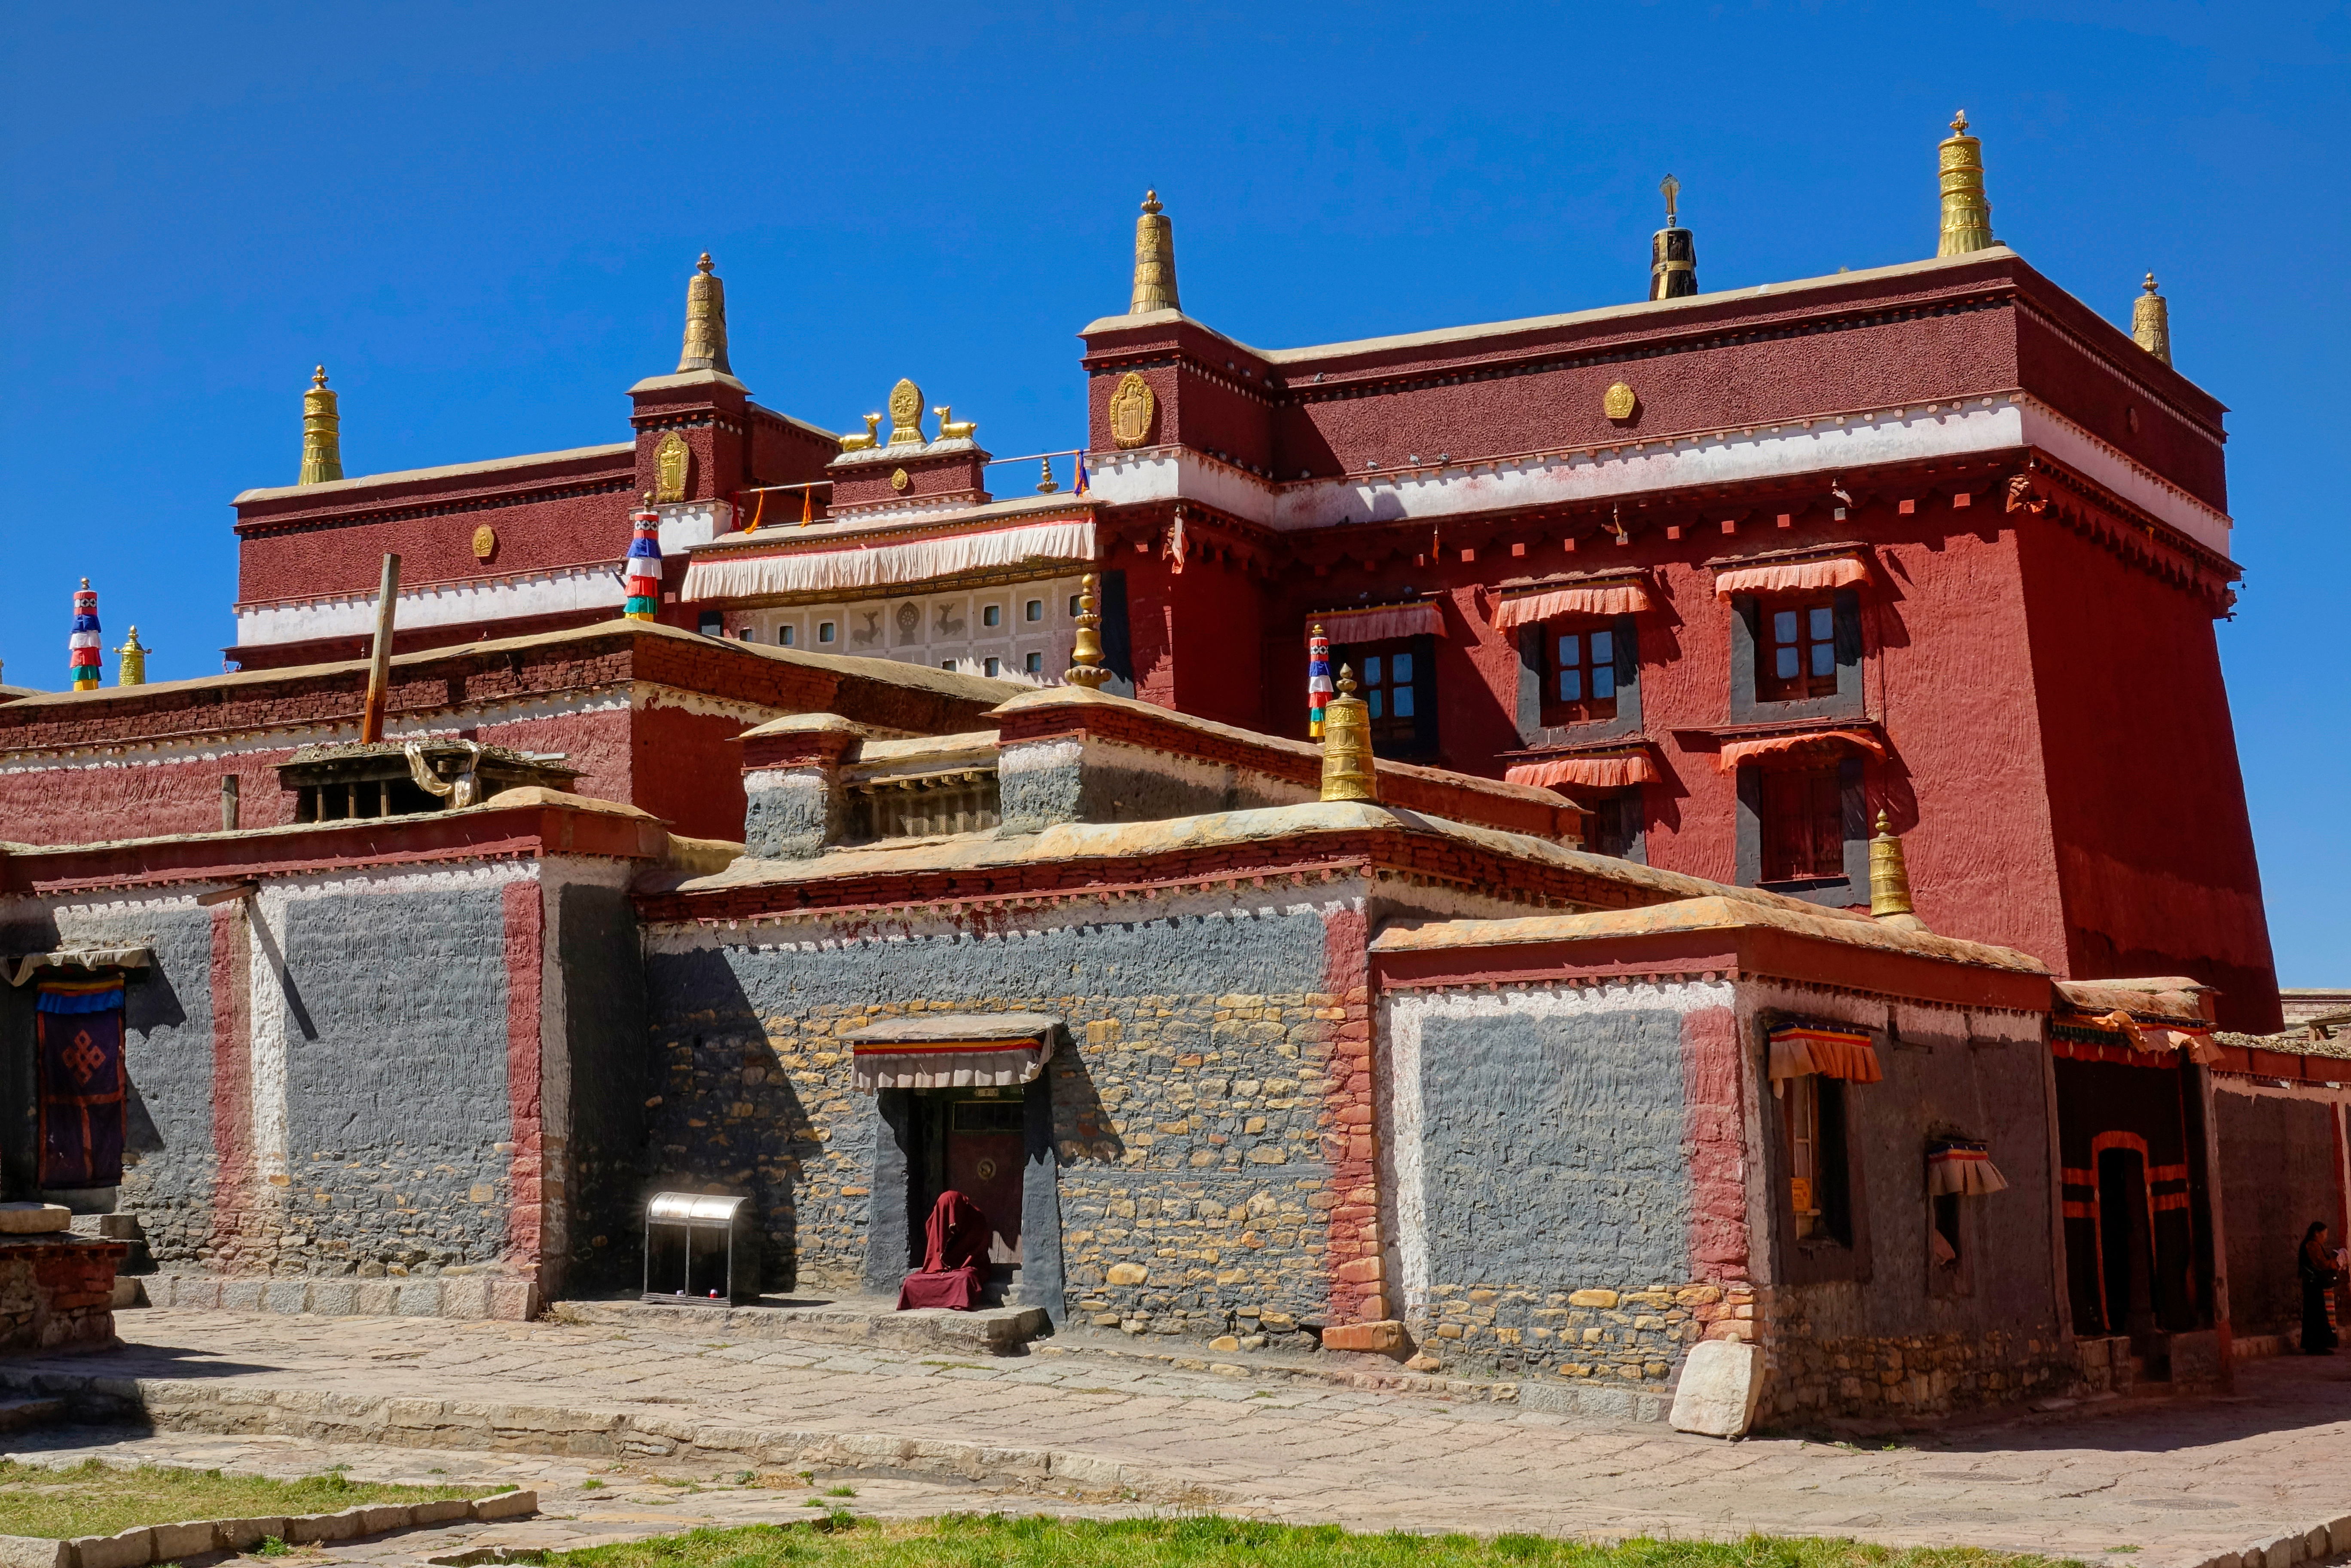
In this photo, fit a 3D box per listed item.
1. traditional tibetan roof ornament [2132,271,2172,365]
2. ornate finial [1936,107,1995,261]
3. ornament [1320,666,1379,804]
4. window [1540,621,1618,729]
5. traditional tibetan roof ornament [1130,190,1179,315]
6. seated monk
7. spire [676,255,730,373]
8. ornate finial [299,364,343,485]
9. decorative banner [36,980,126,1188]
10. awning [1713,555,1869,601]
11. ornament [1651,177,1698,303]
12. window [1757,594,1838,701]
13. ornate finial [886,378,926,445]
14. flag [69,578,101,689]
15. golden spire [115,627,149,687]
[{"bbox_3d":[19.548,-9.124,70.608,0.800,2.150,0.800,-4,-8,31],"label":"traditional tibetan roof ornament"},{"bbox_3d":[12.580,-9.528,56.156,0.830,2.497,0.830,-4,-8,31],"label":"ornate finial"},{"bbox_3d":[1.524,-0.435,30.800,0.500,1.231,0.500,0,-7,0],"label":"ornament"},{"bbox_3d":[6.670,-1.894,58.210,1.410,1.800,0.180,-4,-8,31],"label":"window"},{"bbox_3d":[-0.328,-8.246,54.800,0.780,2.039,0.780,0,-7,0],"label":"traditional tibetan roof ornament"},{"bbox_3d":[-2.229,4.537,34.372,0.750,1.150,0.720,7,-10,-44],"label":"seated monk"},{"bbox_3d":[-8.778,-8.708,65.446,1.020,2.354,1.020,0,-7,0],"label":"spire"},{"bbox_3d":[-18.102,-7.534,74.648,0.900,2.729,0.900,-4,-8,31],"label":"ornate finial"},{"bbox_3d":[-12.065,3.313,38.884,1.330,2.260,0.100,-4,-8,33],"label":"decorative banner"},{"bbox_3d":[9.777,-3.243,55.967,2.429,0.540,0.480,-4,-8,31],"label":"awning"},{"bbox_3d":[7.709,-8.421,54.500,0.700,2.073,0.700,0,-7,0],"label":"ornament"},{"bbox_3d":[10.846,-2.401,61.424,1.450,1.850,0.250,-4,-8,31],"label":"window"},{"bbox_3d":[-4.389,-6.059,57.500,0.660,1.117,0.400,-4,-8,31],"label":"ornate finial"},{"bbox_3d":[-14.068,-1.880,45.500,0.420,1.549,0.420,-5,-9,37],"label":"flag"},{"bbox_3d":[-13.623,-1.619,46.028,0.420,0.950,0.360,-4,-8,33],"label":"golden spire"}]

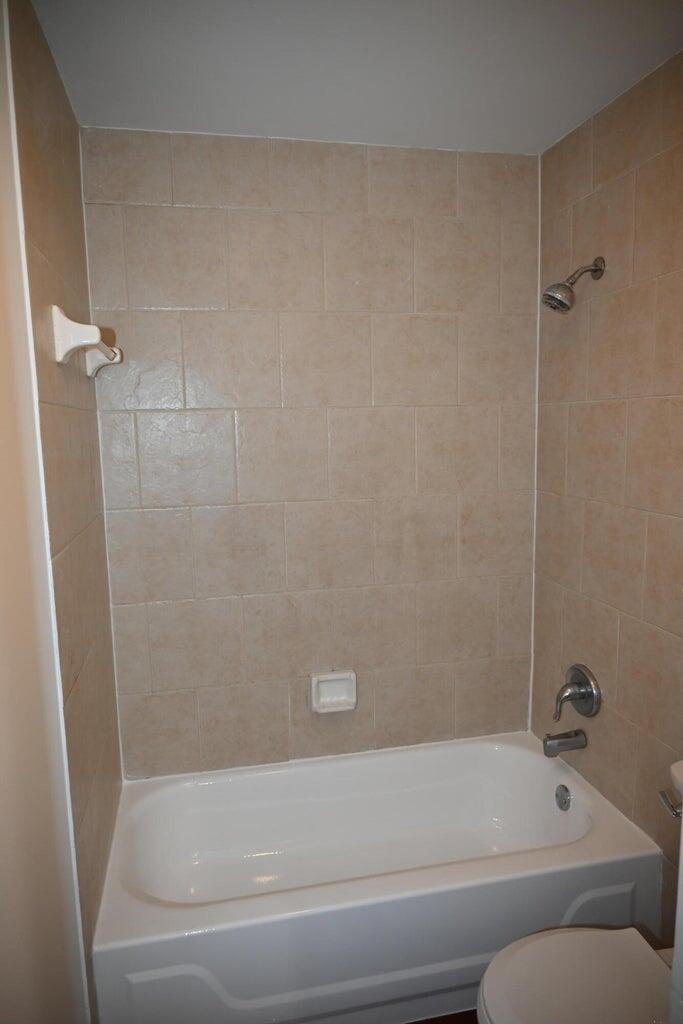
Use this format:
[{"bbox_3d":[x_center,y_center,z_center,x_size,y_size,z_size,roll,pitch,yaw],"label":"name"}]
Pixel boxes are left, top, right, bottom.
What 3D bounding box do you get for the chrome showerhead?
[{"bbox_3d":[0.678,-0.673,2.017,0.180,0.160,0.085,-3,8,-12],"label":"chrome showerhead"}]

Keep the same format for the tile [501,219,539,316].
[{"bbox_3d":[0.615,-0.838,2.356,0.140,0.307,0.010,-3,8,-12],"label":"tile"}]

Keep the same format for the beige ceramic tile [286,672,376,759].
[{"bbox_3d":[-0.034,0.721,2.426,0.306,0.296,0.010,-3,8,-12],"label":"beige ceramic tile"}]

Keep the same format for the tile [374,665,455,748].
[{"bbox_3d":[0.274,0.702,2.480,0.305,0.296,0.012,-3,8,-12],"label":"tile"}]

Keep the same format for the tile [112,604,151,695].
[{"bbox_3d":[-0.688,0.451,2.246,0.103,0.307,0.010,-3,8,-12],"label":"tile"}]

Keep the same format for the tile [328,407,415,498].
[{"bbox_3d":[0.107,-0.201,2.324,0.305,0.305,0.012,-3,8,-12],"label":"tile"}]

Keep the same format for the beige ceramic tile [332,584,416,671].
[{"bbox_3d":[0.118,0.411,2.419,0.306,0.307,0.010,-3,8,-12],"label":"beige ceramic tile"}]

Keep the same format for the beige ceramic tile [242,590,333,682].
[{"bbox_3d":[-0.181,0.424,2.341,0.305,0.305,0.012,-3,8,-12],"label":"beige ceramic tile"}]

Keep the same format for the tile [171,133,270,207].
[{"bbox_3d":[-0.363,-1.047,2.107,0.305,0.210,0.012,-3,8,-12],"label":"tile"}]

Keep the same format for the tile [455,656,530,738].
[{"bbox_3d":[0.569,0.688,2.544,0.293,0.296,0.012,-3,8,-12],"label":"tile"}]

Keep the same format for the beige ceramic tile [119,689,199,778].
[{"bbox_3d":[-0.608,0.748,2.296,0.251,0.298,0.010,-3,8,-12],"label":"beige ceramic tile"}]

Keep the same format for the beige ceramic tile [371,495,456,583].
[{"bbox_3d":[0.263,0.097,2.409,0.306,0.307,0.010,-3,8,-12],"label":"beige ceramic tile"}]

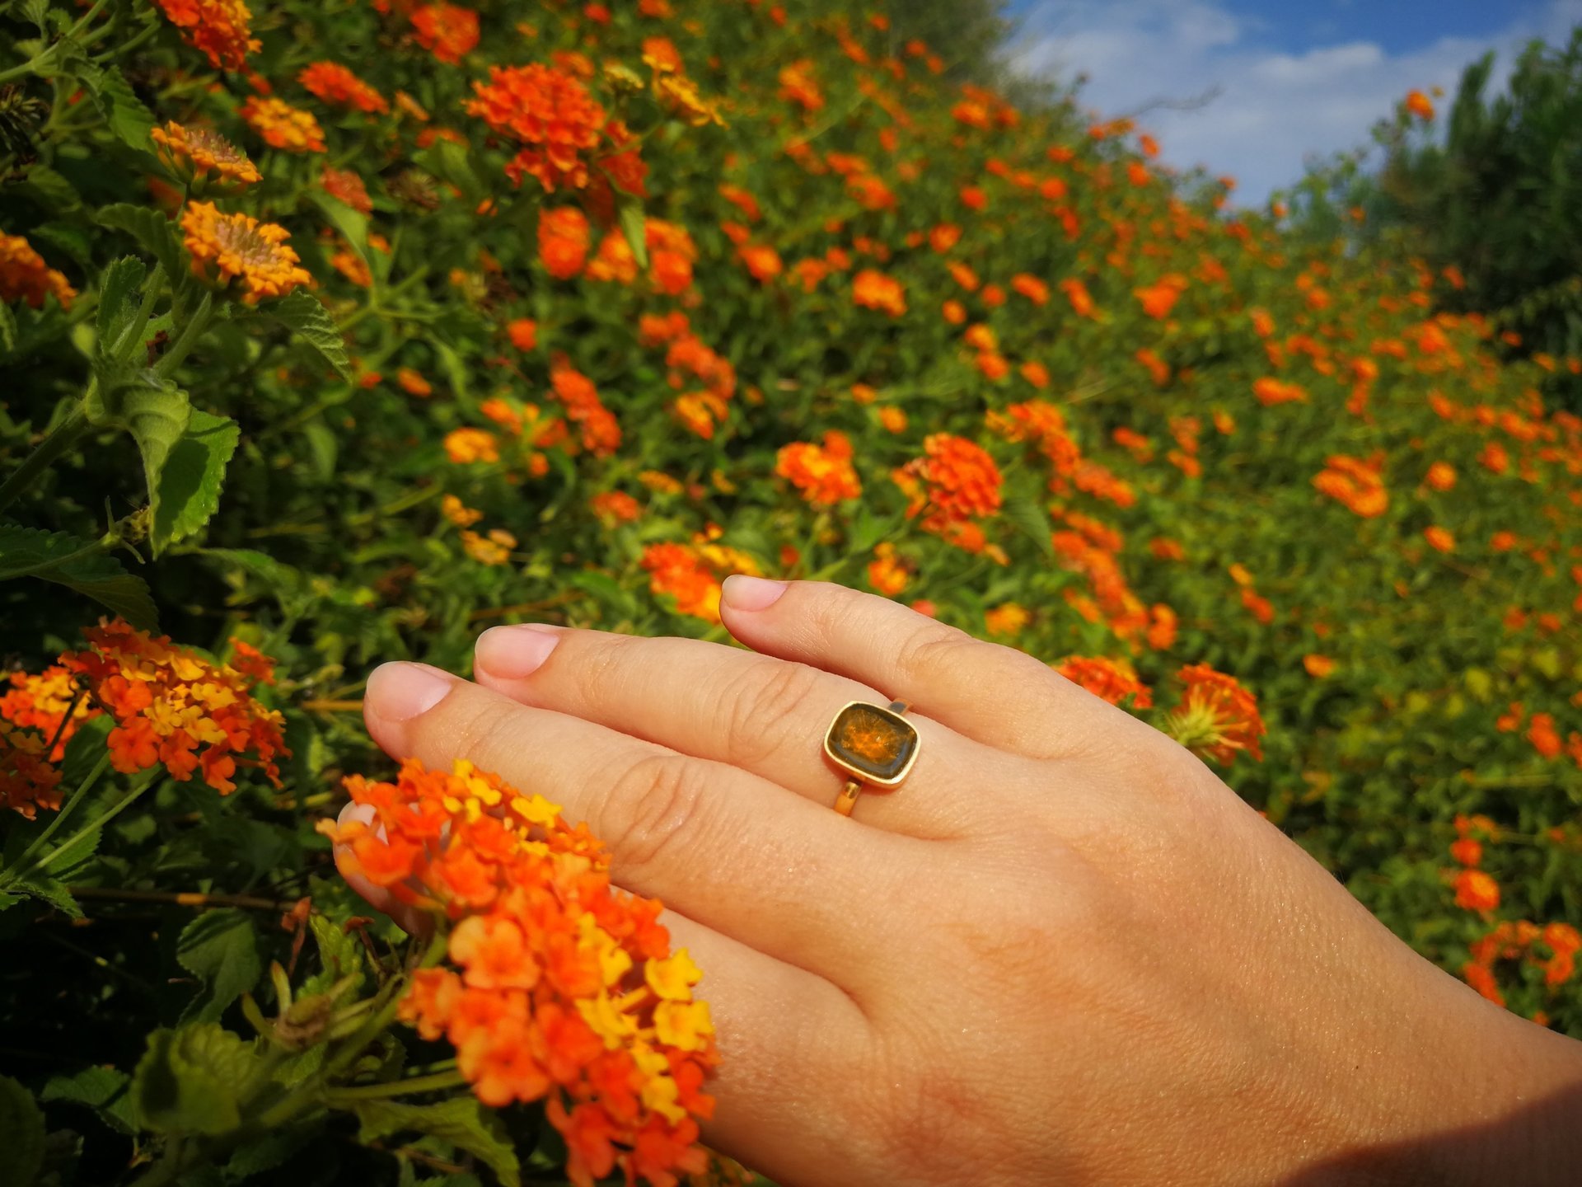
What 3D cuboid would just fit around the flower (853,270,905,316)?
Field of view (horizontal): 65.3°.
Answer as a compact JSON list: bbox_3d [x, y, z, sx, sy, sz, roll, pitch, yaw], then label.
[{"bbox_3d":[0.075,-0.256,1.050,0.044,0.037,0.041,0,13,0],"label":"flower"}]

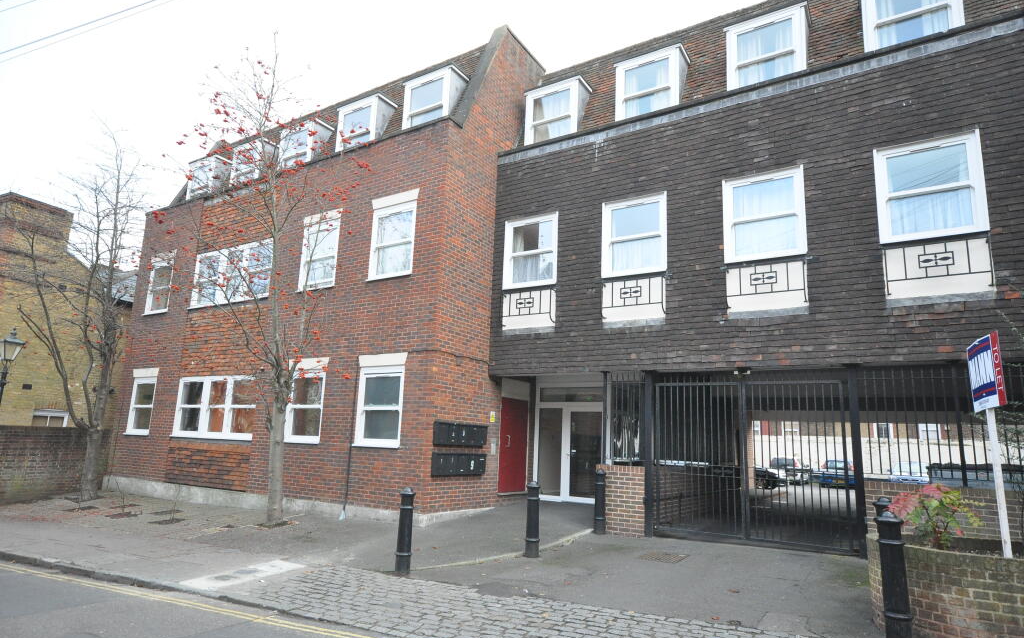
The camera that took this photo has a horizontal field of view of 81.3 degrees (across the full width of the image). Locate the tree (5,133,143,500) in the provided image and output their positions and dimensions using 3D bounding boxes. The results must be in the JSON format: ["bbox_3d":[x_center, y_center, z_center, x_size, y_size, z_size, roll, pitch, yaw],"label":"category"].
[{"bbox_3d":[-11.484,-0.383,15.556,3.500,9.700,3.300,-5,-13,32],"label":"tree"}]

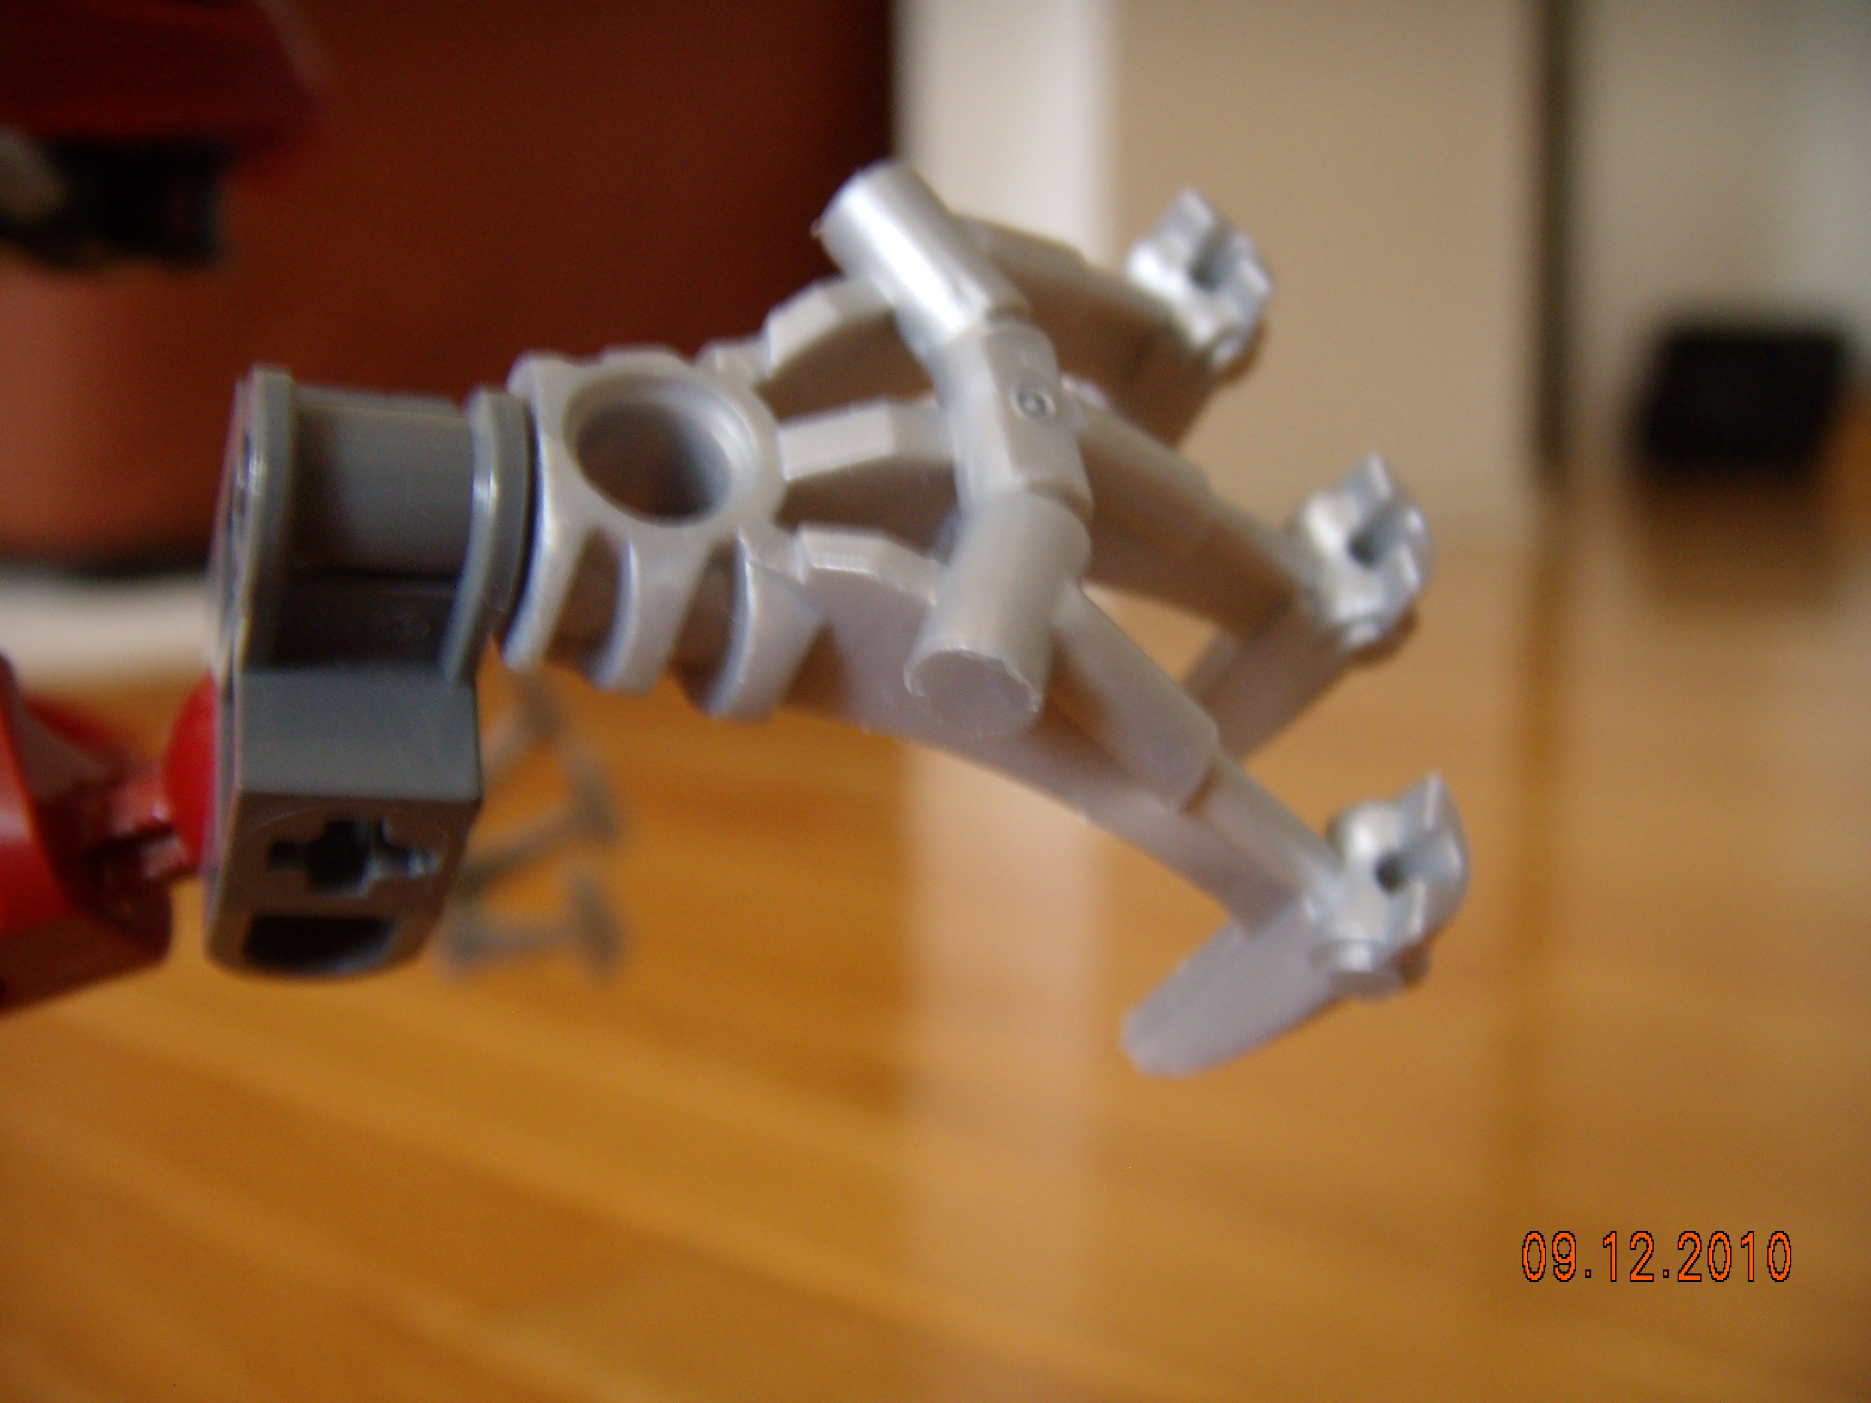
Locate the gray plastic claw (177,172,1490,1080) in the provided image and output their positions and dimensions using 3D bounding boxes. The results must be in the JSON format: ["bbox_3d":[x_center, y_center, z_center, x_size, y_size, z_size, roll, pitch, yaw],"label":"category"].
[{"bbox_3d":[-0.003,-0.004,0.070,0.041,0.031,0.022,3,-36,-21],"label":"gray plastic claw"}]

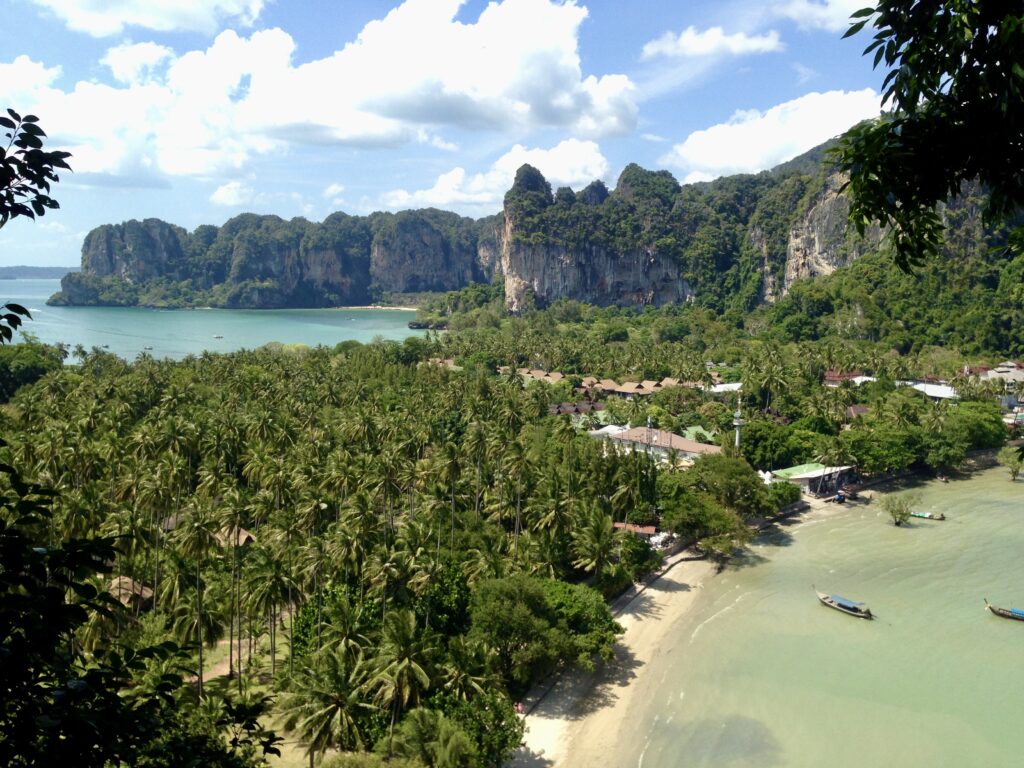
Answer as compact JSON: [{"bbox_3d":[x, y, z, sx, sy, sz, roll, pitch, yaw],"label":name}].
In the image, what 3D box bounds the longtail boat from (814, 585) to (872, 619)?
[{"bbox_3d":[53.996,35.737,159.771,2.000,2.600,11.300,-5,8,-35],"label":"longtail boat"}]

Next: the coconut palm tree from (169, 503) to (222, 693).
[{"bbox_3d":[-39.763,26.943,121.963,6.700,25.300,6.700,0,7,0],"label":"coconut palm tree"}]

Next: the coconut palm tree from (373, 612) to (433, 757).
[{"bbox_3d":[-12.332,32.843,106.980,7.400,17.040,7.400,0,7,0],"label":"coconut palm tree"}]

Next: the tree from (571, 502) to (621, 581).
[{"bbox_3d":[14.587,27.261,167.706,8.500,14.110,8.500,0,7,0],"label":"tree"}]

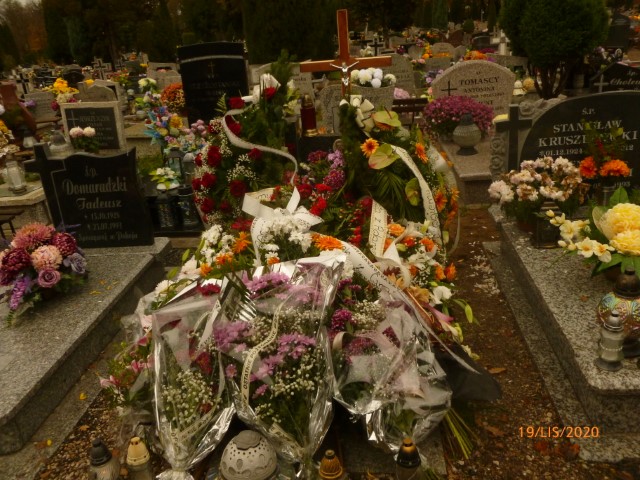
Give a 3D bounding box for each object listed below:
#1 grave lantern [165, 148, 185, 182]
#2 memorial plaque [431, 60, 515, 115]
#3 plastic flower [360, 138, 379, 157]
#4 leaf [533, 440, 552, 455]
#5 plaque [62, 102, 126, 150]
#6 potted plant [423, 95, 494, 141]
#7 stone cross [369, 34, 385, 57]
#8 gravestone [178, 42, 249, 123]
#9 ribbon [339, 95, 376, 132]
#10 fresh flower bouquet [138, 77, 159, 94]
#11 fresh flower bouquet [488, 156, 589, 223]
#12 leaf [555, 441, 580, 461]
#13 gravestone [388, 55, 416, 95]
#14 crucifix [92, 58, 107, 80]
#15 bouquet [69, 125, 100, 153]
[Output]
[{"bbox_3d":[-1.319,-0.658,4.700,0.160,0.330,0.160,-1,20,7],"label":"grave lantern"},{"bbox_3d":[1.548,-1.482,5.307,0.819,0.702,0.140,-3,23,5],"label":"memorial plaque"},{"bbox_3d":[0.261,-0.487,2.728,0.094,0.094,0.045,-2,11,8],"label":"plastic flower"},{"bbox_3d":[0.824,0.770,1.922,0.068,0.018,0.060,-2,22,8],"label":"leaf"},{"bbox_3d":[-2.623,-1.294,6.000,0.607,0.587,0.120,-1,20,7],"label":"plaque"},{"bbox_3d":[1.492,-1.308,5.600,0.754,0.512,0.716,-1,20,7],"label":"potted plant"},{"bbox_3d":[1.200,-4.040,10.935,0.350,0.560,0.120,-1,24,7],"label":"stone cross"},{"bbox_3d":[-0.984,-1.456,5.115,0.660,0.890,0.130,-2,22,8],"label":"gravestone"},{"bbox_3d":[0.223,-0.753,3.080,0.220,0.210,0.130,-3,23,5],"label":"ribbon"},{"bbox_3d":[-2.650,-2.387,8.000,0.270,0.250,0.250,-3,23,5],"label":"fresh flower bouquet"},{"bbox_3d":[1.418,-0.288,3.380,0.610,0.509,0.488,-1,20,7],"label":"fresh flower bouquet"},{"bbox_3d":[0.991,0.841,2.070,0.090,0.025,0.095,-1,20,7],"label":"leaf"},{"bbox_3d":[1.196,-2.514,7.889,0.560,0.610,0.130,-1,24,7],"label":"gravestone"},{"bbox_3d":[-5.239,-4.039,12.300,0.320,0.500,0.090,-3,23,5],"label":"crucifix"},{"bbox_3d":[-2.393,-1.021,5.260,0.290,0.280,0.220,-2,22,8],"label":"bouquet"}]

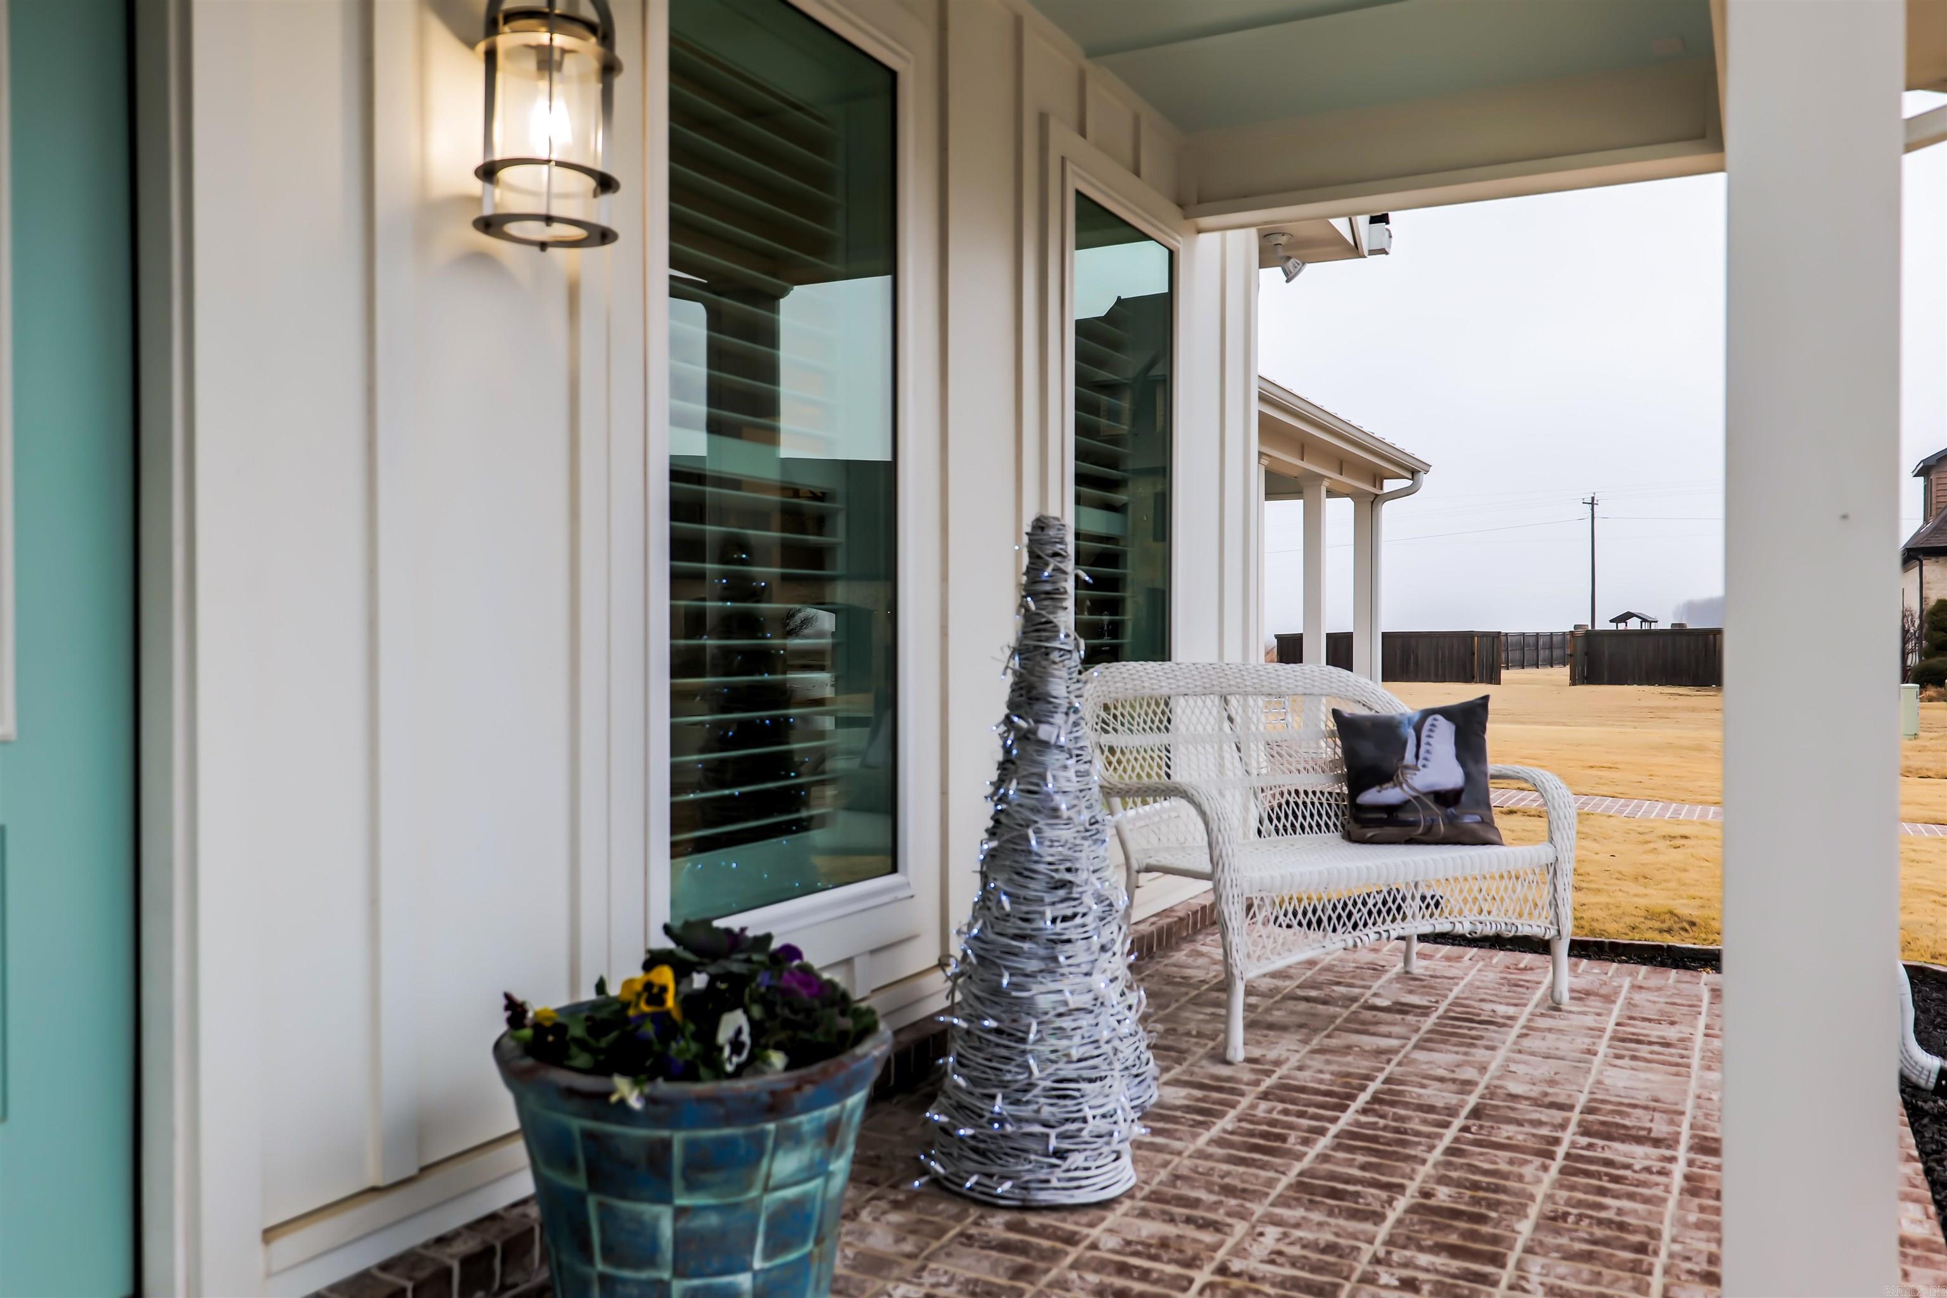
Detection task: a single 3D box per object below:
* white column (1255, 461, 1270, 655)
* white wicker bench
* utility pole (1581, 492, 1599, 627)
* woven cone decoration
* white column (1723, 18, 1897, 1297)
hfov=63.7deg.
[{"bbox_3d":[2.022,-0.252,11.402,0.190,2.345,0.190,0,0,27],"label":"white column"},{"bbox_3d":[0.923,0.489,4.139,1.232,0.912,0.678,0,0,-31],"label":"white wicker bench"},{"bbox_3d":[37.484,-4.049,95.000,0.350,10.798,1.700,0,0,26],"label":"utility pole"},{"bbox_3d":[0.115,0.351,2.845,0.385,1.190,0.385,0,0,0],"label":"woven cone decoration"},{"bbox_3d":[0.878,-0.222,1.647,0.168,2.345,0.168,0,0,27],"label":"white column"}]

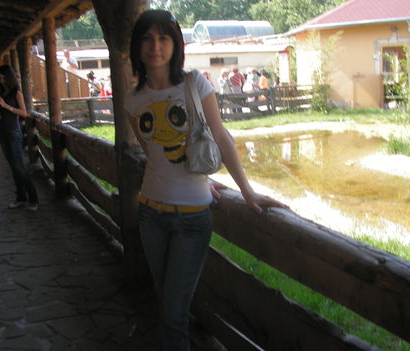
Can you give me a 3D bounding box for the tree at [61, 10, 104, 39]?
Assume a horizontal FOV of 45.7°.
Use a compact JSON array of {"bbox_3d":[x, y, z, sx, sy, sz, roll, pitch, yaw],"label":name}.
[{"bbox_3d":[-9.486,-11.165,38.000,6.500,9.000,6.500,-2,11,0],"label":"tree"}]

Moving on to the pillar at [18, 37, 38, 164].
[{"bbox_3d":[-3.112,-1.297,8.597,0.210,2.200,0.210,-7,12,-24],"label":"pillar"}]

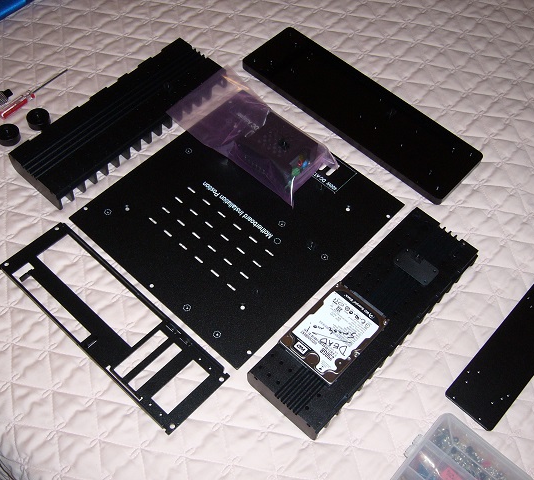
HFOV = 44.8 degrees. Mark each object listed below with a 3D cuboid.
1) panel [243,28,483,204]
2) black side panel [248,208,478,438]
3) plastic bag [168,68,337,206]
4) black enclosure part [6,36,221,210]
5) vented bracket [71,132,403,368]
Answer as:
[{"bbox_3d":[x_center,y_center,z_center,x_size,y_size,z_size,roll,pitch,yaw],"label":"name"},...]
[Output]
[{"bbox_3d":[0.124,-0.177,0.876,0.340,0.012,0.103,38,62,19],"label":"panel"},{"bbox_3d":[0.114,0.082,0.723,0.089,0.030,0.297,39,63,19],"label":"black side panel"},{"bbox_3d":[-0.016,-0.141,0.828,0.218,0.030,0.110,37,62,18],"label":"plastic bag"},{"bbox_3d":[-0.187,-0.163,0.858,0.092,0.030,0.297,37,62,18],"label":"black enclosure part"},{"bbox_3d":[-0.031,-0.034,0.777,0.272,0.003,0.297,38,62,19],"label":"vented bracket"}]

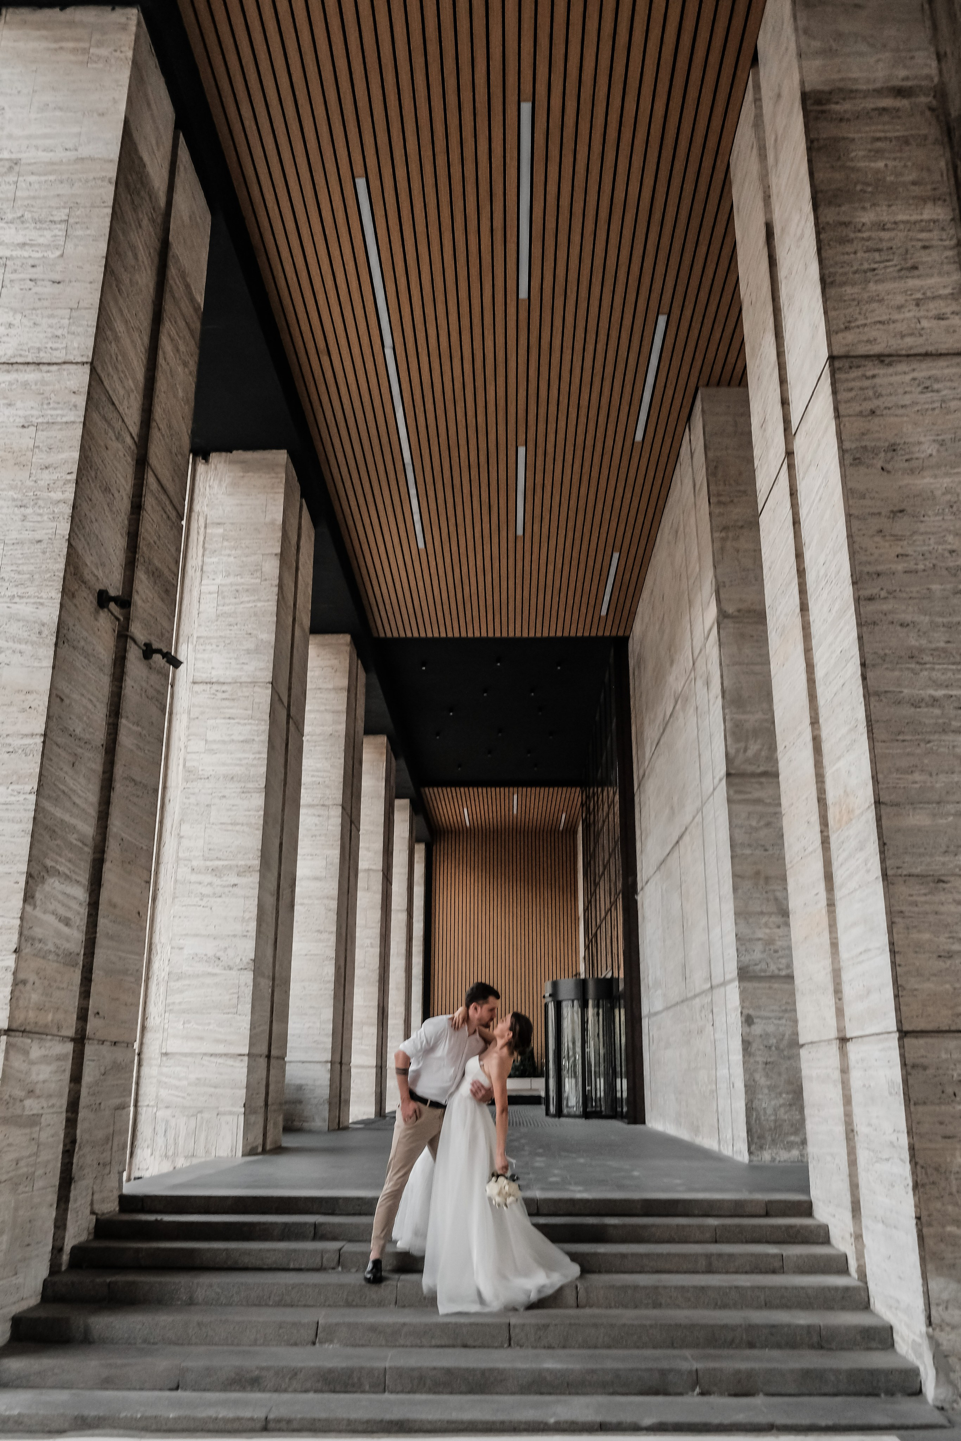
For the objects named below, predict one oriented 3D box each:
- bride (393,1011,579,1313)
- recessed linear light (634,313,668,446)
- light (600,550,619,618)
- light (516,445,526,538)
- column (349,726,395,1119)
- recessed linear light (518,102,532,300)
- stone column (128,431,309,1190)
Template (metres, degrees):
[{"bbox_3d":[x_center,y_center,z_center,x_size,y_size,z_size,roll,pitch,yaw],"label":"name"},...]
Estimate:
[{"bbox_3d":[0.017,2.592,6.493,1.080,1.620,0.750,3,-19,-9],"label":"bride"},{"bbox_3d":[2.108,-4.222,13.459,0.100,0.060,2.553,0,-18,1],"label":"recessed linear light"},{"bbox_3d":[2.271,-2.387,18.985,0.100,0.060,2.553,0,-18,1],"label":"light"},{"bbox_3d":[0.602,-3.377,16.025,0.100,0.060,2.553,0,-18,1],"label":"light"},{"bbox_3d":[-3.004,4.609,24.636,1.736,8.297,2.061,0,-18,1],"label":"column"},{"bbox_3d":[0.448,-5.112,10.801,0.100,0.060,2.553,0,-18,1],"label":"recessed linear light"},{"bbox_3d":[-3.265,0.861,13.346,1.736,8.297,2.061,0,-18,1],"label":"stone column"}]

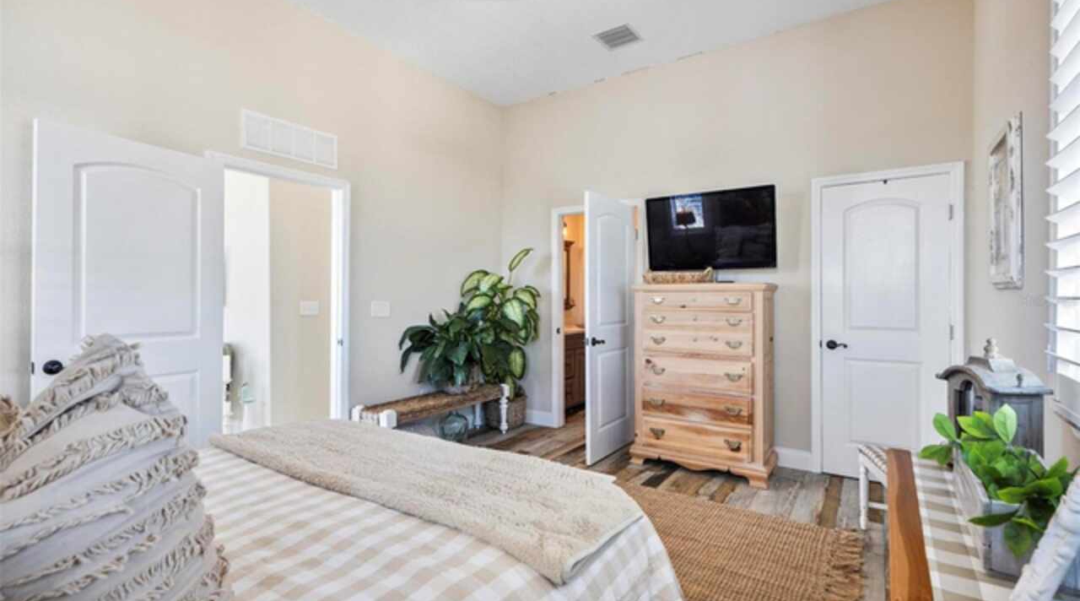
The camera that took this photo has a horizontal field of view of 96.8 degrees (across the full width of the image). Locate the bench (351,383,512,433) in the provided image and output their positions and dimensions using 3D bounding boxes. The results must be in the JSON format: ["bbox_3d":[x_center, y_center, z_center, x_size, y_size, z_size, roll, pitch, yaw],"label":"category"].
[{"bbox_3d":[-0.839,1.007,3.978,0.390,0.462,1.380,0,0,35],"label":"bench"}]

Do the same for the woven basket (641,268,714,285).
[{"bbox_3d":[1.050,-0.172,3.630,0.510,0.130,0.320,0,0,32],"label":"woven basket"}]

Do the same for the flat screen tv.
[{"bbox_3d":[1.310,-0.535,3.742,0.950,0.590,0.060,0,11,32],"label":"flat screen tv"}]

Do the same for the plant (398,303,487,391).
[{"bbox_3d":[-0.738,0.427,3.933,0.600,0.770,0.740,0,0,32],"label":"plant"}]

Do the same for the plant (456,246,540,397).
[{"bbox_3d":[-0.311,0.232,4.431,0.580,1.450,0.650,0,0,32],"label":"plant"}]

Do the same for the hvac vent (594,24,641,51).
[{"bbox_3d":[0.591,-1.973,3.614,0.300,0.020,0.290,0,0,32],"label":"hvac vent"}]

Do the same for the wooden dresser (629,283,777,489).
[{"bbox_3d":[1.210,0.560,3.598,0.960,1.338,0.465,0,0,32],"label":"wooden dresser"}]

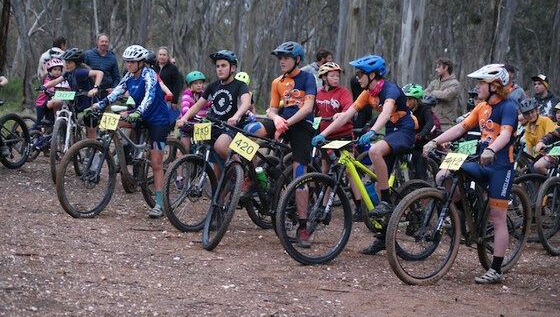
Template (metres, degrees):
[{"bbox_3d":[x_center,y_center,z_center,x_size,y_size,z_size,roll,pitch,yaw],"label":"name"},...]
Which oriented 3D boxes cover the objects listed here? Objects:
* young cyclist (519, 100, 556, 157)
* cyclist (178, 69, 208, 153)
[{"bbox_3d":[2.703,0.090,14.600,0.520,1.380,0.680,6,5,33],"label":"young cyclist"},{"bbox_3d":[-0.975,-0.279,15.800,0.420,1.370,0.420,4,4,-10],"label":"cyclist"}]

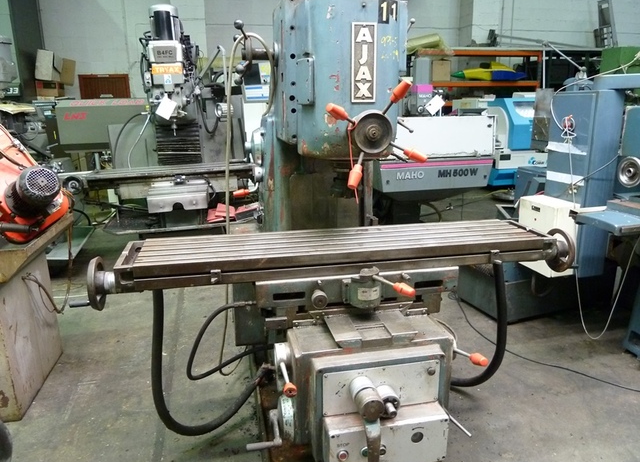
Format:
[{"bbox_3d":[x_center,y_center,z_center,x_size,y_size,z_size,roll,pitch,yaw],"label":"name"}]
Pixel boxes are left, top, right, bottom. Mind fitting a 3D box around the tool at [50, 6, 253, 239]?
[{"bbox_3d":[-1.528,-0.872,4.521,1.620,2.300,1.400,-7,15,-23],"label":"tool"}]

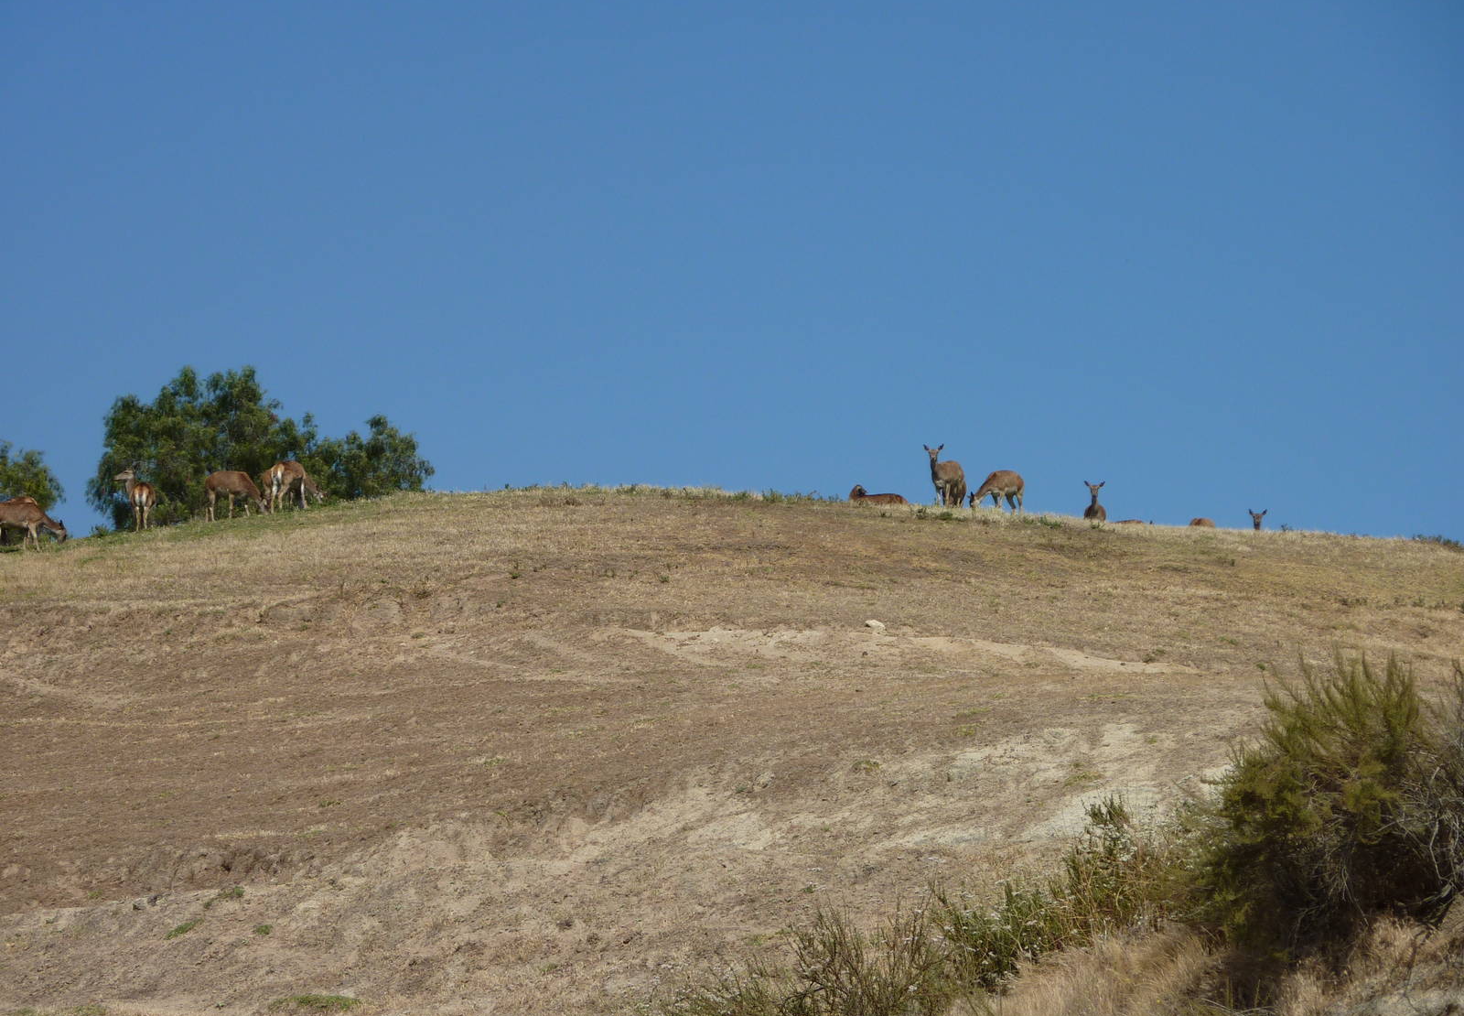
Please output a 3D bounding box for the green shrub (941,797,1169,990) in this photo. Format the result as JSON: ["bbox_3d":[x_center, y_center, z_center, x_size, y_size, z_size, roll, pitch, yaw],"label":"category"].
[{"bbox_3d":[2.216,2.649,46.000,1.650,1.300,1.300,0,-6,0],"label":"green shrub"}]

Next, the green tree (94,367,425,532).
[{"bbox_3d":[-11.650,-1.116,165.000,8.500,4.800,7.000,0,-6,0],"label":"green tree"}]

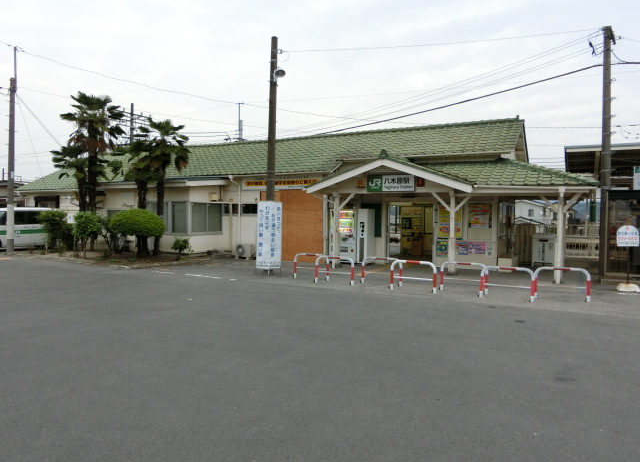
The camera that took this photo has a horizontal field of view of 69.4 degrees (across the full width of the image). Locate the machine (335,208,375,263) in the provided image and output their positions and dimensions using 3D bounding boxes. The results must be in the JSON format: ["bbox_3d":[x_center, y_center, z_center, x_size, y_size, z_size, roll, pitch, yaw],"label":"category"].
[{"bbox_3d":[1.160,0.179,16.244,1.250,1.860,0.720,1,1,29],"label":"machine"}]

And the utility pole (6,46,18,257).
[{"bbox_3d":[-13.452,-3.518,20.200,0.370,8.950,0.360,0,1,-34],"label":"utility pole"}]

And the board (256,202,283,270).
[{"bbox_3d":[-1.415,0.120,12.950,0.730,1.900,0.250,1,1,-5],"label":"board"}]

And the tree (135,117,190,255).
[{"bbox_3d":[-6.344,-1.761,18.500,2.150,5.500,2.050,0,1,-19],"label":"tree"}]

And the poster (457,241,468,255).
[{"bbox_3d":[4.382,0.539,14.232,0.390,0.420,0.030,1,1,29],"label":"poster"}]

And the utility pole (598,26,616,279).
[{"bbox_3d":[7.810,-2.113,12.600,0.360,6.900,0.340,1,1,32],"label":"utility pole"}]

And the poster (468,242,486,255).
[{"bbox_3d":[4.775,0.531,14.014,0.530,0.380,0.030,1,1,29],"label":"poster"}]

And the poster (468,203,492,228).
[{"bbox_3d":[4.849,-0.453,13.964,0.700,0.730,0.040,1,1,29],"label":"poster"}]

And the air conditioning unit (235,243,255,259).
[{"bbox_3d":[-2.932,0.804,17.947,0.800,0.630,0.320,1,1,29],"label":"air conditioning unit"}]

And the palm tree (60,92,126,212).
[{"bbox_3d":[-10.193,-2.678,20.800,2.750,7.000,2.500,0,1,-26],"label":"palm tree"}]

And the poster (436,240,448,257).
[{"bbox_3d":[3.856,0.566,14.524,0.370,0.510,0.030,1,1,29],"label":"poster"}]

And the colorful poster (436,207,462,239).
[{"bbox_3d":[4.066,-0.274,14.400,0.750,1.040,0.040,1,1,29],"label":"colorful poster"}]

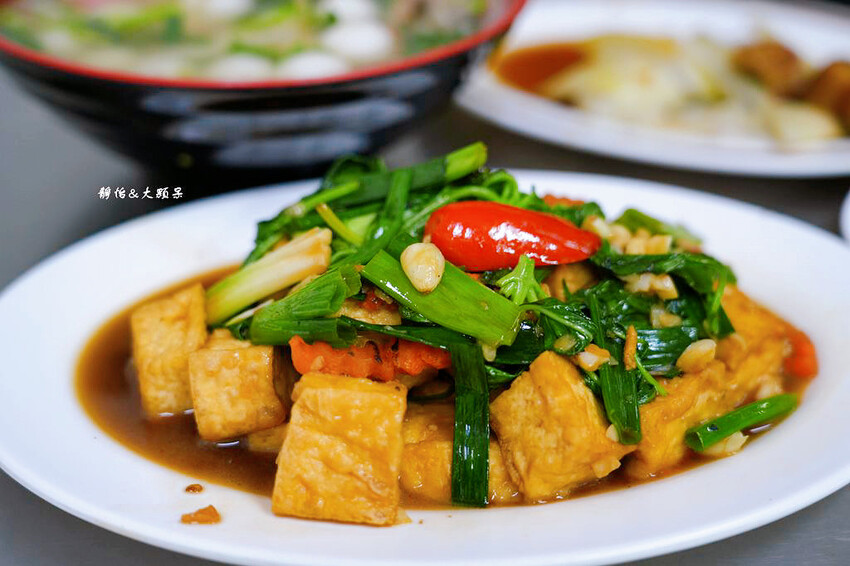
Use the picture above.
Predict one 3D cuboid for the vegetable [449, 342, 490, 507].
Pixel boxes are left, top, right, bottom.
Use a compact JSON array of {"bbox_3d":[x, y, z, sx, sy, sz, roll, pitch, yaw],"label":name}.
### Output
[{"bbox_3d":[0.013,0.042,0.400,0.011,0.008,0.049,-1,63,1],"label":"vegetable"}]

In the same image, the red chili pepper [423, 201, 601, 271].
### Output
[{"bbox_3d":[0.028,-0.016,0.425,0.054,0.018,0.018,5,34,-11],"label":"red chili pepper"}]

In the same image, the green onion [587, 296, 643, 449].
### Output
[{"bbox_3d":[0.058,0.025,0.414,0.011,0.008,0.049,-5,60,-2],"label":"green onion"}]

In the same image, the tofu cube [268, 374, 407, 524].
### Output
[{"bbox_3d":[-0.026,0.049,0.402,0.034,0.037,0.029,5,7,3],"label":"tofu cube"}]

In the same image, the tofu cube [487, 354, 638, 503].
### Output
[{"bbox_3d":[0.042,0.044,0.410,0.031,0.029,0.027,-21,9,11],"label":"tofu cube"}]

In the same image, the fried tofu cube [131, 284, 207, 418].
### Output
[{"bbox_3d":[-0.084,0.023,0.440,0.021,0.034,0.022,-13,19,-10],"label":"fried tofu cube"}]

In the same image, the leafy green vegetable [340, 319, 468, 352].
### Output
[{"bbox_3d":[-0.005,0.015,0.411,0.038,0.006,0.008,8,80,2],"label":"leafy green vegetable"}]

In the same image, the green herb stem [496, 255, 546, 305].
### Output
[{"bbox_3d":[0.031,-0.001,0.431,0.013,0.008,0.015,11,65,1],"label":"green herb stem"}]

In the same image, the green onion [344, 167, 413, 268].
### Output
[{"bbox_3d":[-0.016,-0.023,0.449,0.014,0.010,0.045,22,44,3],"label":"green onion"}]

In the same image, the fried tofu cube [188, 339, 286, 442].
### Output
[{"bbox_3d":[-0.059,0.034,0.427,0.025,0.028,0.023,-10,18,-5],"label":"fried tofu cube"}]

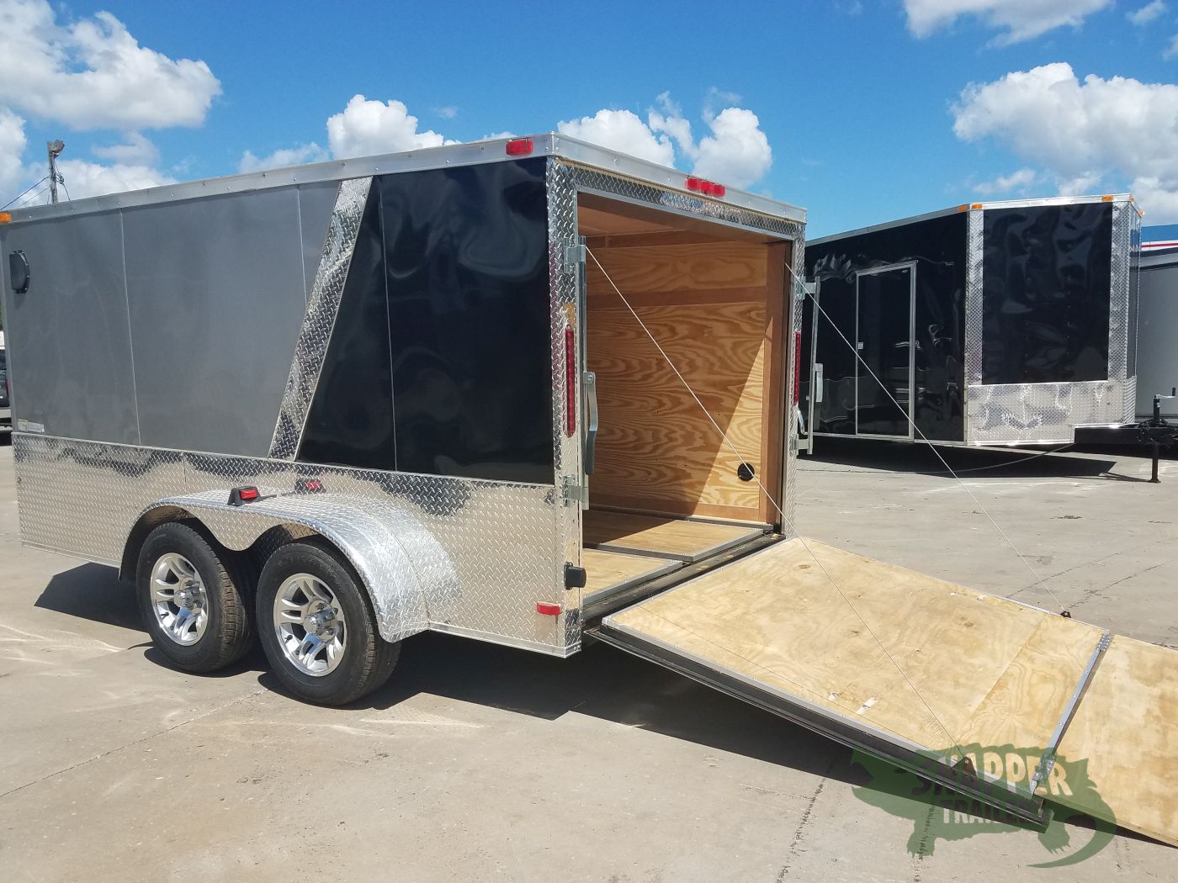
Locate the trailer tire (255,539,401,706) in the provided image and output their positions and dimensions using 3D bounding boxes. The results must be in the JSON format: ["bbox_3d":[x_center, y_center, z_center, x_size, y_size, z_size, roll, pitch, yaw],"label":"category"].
[{"bbox_3d":[-1.074,0.726,3.625,0.675,0.675,0.208,3,8,31],"label":"trailer tire"}]

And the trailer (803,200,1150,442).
[{"bbox_3d":[4.086,-1.349,11.802,2.499,2.570,6.600,-3,5,-22],"label":"trailer"}]

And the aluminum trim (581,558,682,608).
[{"bbox_3d":[0.180,0.595,3.731,0.032,0.036,0.770,4,8,36],"label":"aluminum trim"}]

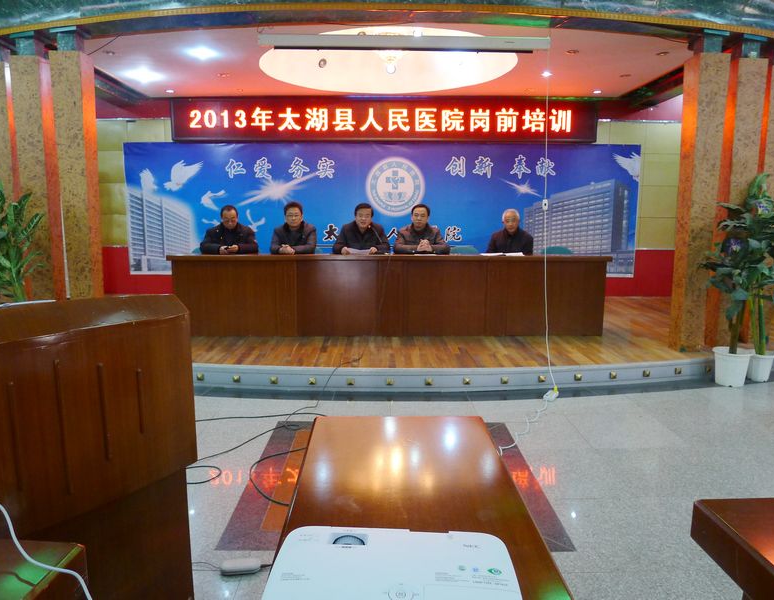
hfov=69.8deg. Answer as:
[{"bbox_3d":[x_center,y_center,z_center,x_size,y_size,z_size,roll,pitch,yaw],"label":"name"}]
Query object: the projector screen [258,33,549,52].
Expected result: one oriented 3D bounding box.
[{"bbox_3d":[0.133,-2.009,4.337,2.280,0.130,0.110,0,9,0],"label":"projector screen"}]

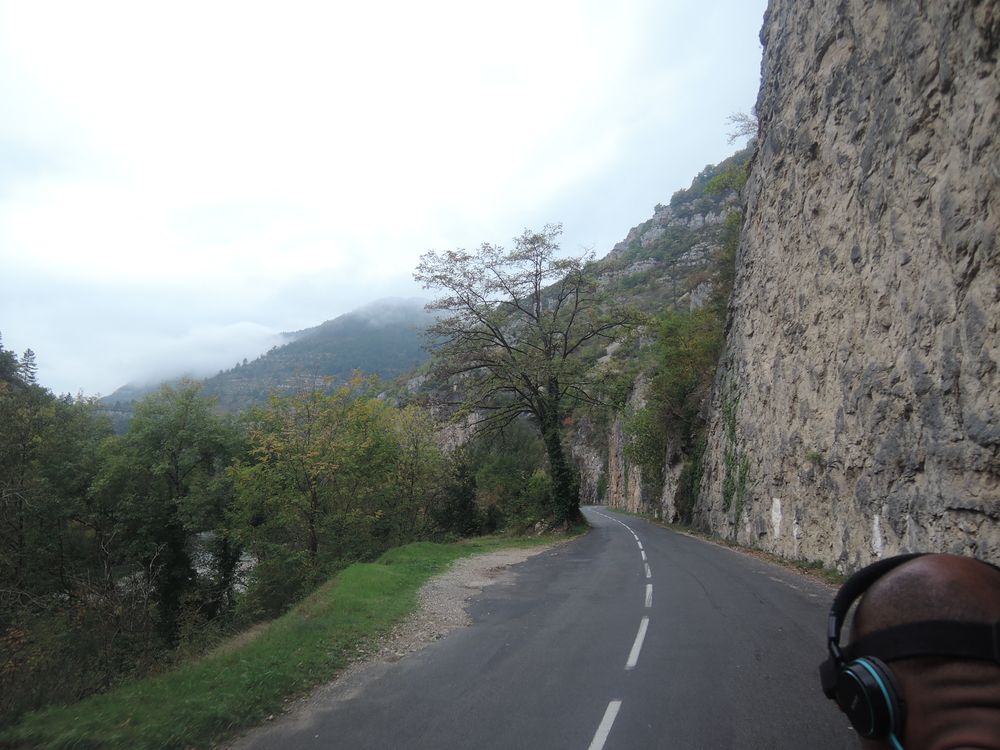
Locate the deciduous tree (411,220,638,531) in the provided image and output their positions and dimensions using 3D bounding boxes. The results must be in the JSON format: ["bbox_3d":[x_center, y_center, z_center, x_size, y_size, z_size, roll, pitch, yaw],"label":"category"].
[{"bbox_3d":[1.600,-0.200,43.200,14.000,18.600,13.000,0,-10,0],"label":"deciduous tree"}]

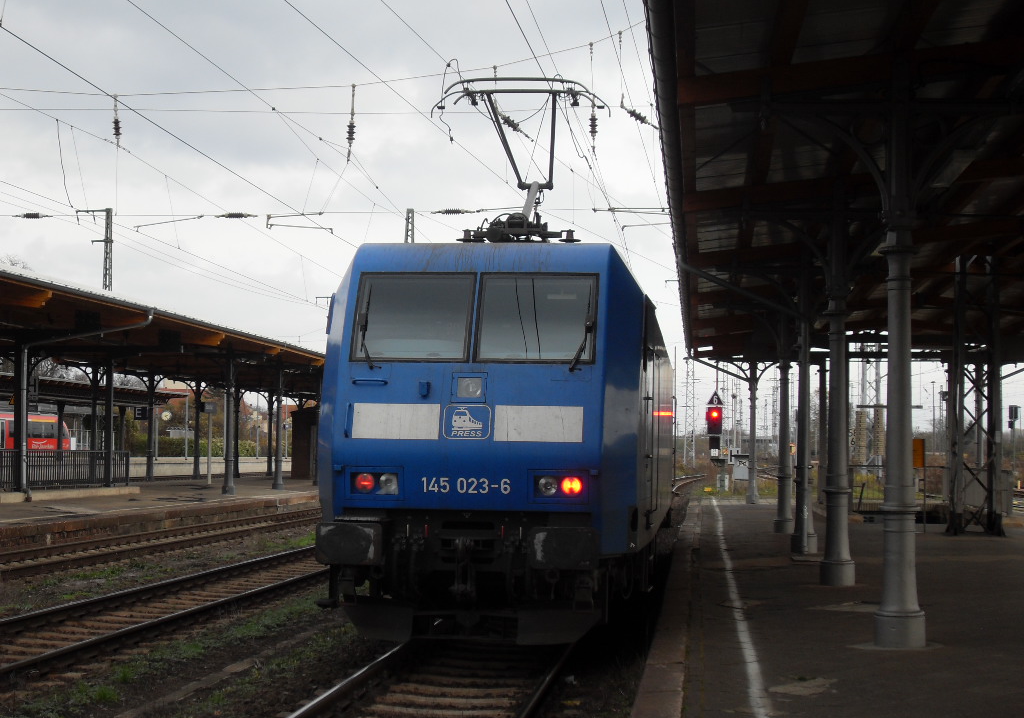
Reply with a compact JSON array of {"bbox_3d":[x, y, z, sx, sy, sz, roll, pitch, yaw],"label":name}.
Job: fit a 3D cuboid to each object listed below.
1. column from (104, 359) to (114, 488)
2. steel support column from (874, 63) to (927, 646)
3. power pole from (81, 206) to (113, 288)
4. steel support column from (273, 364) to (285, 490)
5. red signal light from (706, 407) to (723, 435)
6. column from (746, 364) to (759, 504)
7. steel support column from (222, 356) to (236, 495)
[{"bbox_3d":[-11.139,1.745,48.393,0.240,3.600,0.240,0,-3,6],"label":"column"},{"bbox_3d":[3.063,-0.064,13.769,0.400,4.600,0.400,0,-3,6],"label":"steel support column"},{"bbox_3d":[-20.974,-0.748,87.644,1.700,13.700,0.600,0,-3,6],"label":"power pole"},{"bbox_3d":[-8.117,2.285,60.917,0.390,4.500,0.390,0,-3,6],"label":"steel support column"},{"bbox_3d":[8.491,2.585,73.000,0.640,1.200,0.400,0,-3,6],"label":"red signal light"},{"bbox_3d":[7.110,2.022,51.516,0.380,4.450,0.380,0,-3,6],"label":"column"},{"bbox_3d":[-8.774,1.938,54.417,0.400,4.500,0.400,0,-3,6],"label":"steel support column"}]

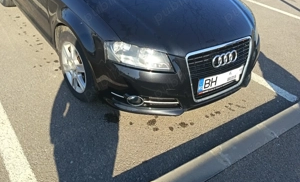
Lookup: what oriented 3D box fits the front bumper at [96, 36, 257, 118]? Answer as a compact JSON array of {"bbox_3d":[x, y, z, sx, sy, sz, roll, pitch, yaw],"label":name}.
[{"bbox_3d":[0.437,-0.202,2.318,1.740,0.530,0.500,-18,42,-32],"label":"front bumper"}]

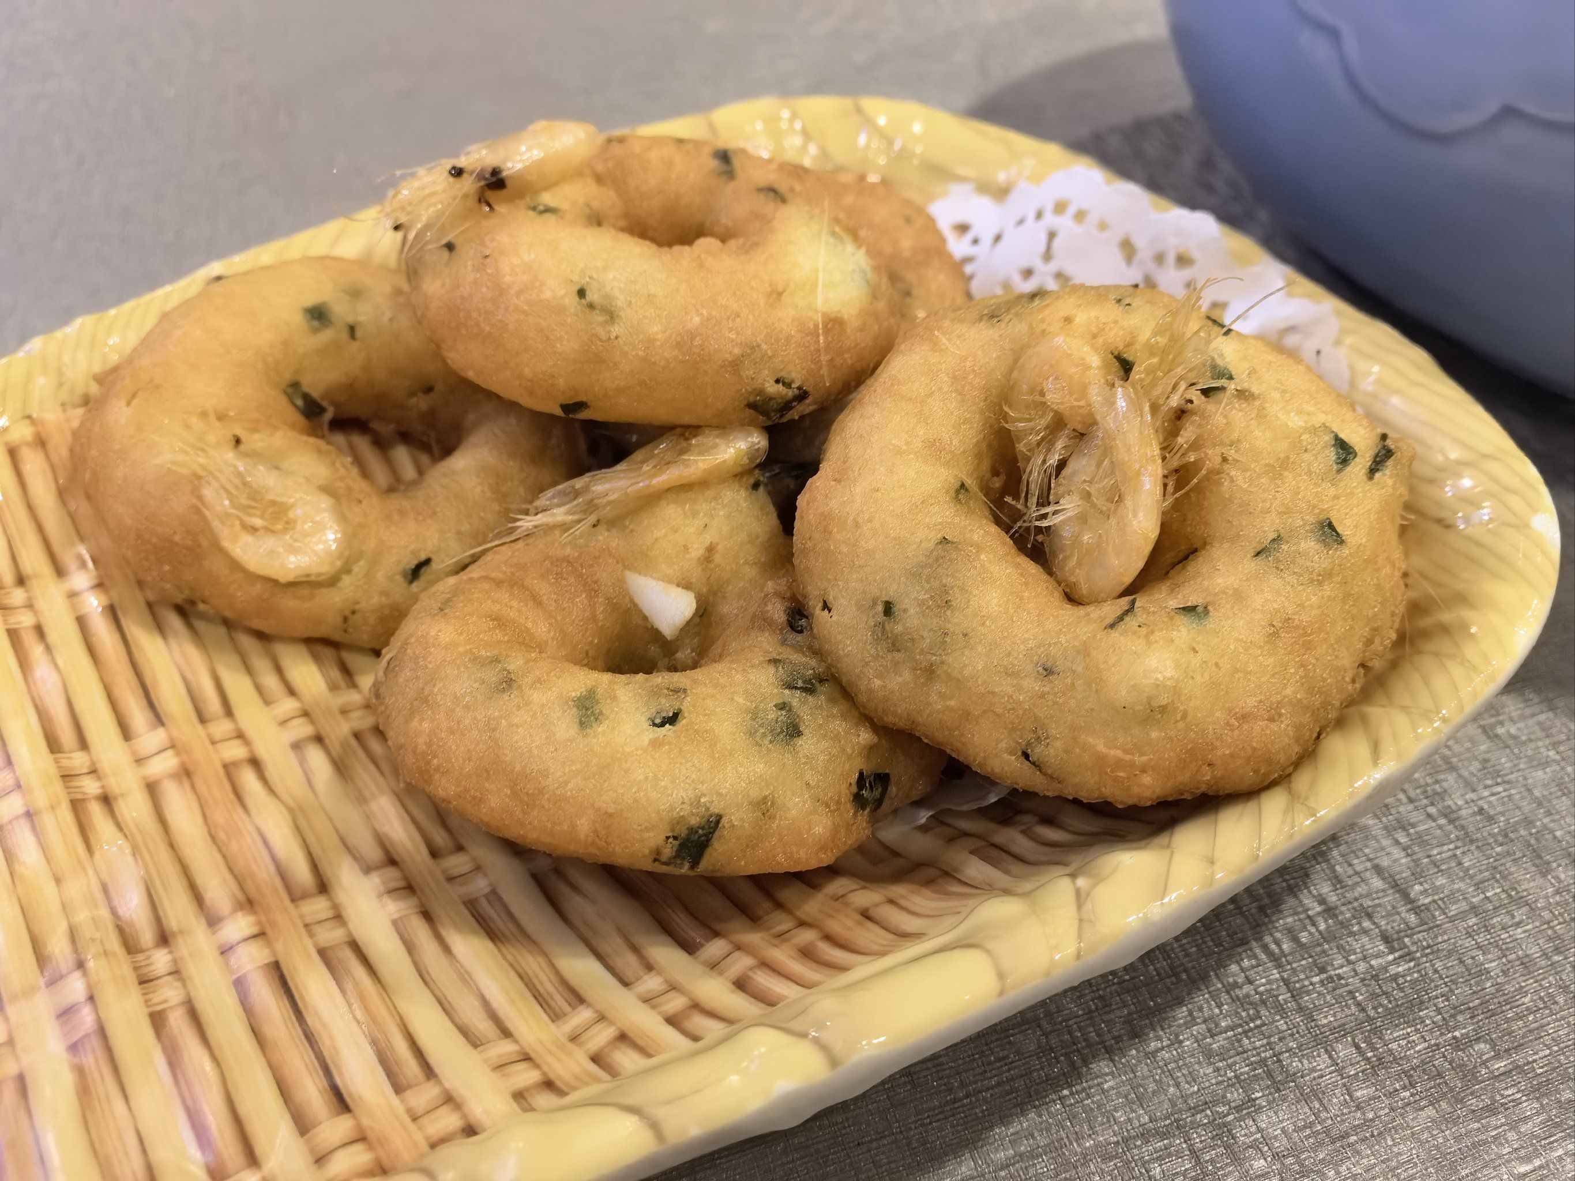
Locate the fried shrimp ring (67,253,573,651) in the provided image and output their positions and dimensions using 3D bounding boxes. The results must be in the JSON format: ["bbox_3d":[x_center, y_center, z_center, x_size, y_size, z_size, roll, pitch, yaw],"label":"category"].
[{"bbox_3d":[-0.089,-0.031,0.244,0.094,0.031,0.094,5,53,-7],"label":"fried shrimp ring"}]

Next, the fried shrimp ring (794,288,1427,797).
[{"bbox_3d":[0.049,-0.012,0.196,0.096,0.033,0.095,2,58,5],"label":"fried shrimp ring"}]

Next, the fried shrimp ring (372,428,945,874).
[{"bbox_3d":[-0.020,0.007,0.202,0.093,0.031,0.092,0,40,0],"label":"fried shrimp ring"}]

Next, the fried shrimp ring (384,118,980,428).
[{"bbox_3d":[-0.023,-0.061,0.229,0.095,0.033,0.093,1,37,-1],"label":"fried shrimp ring"}]

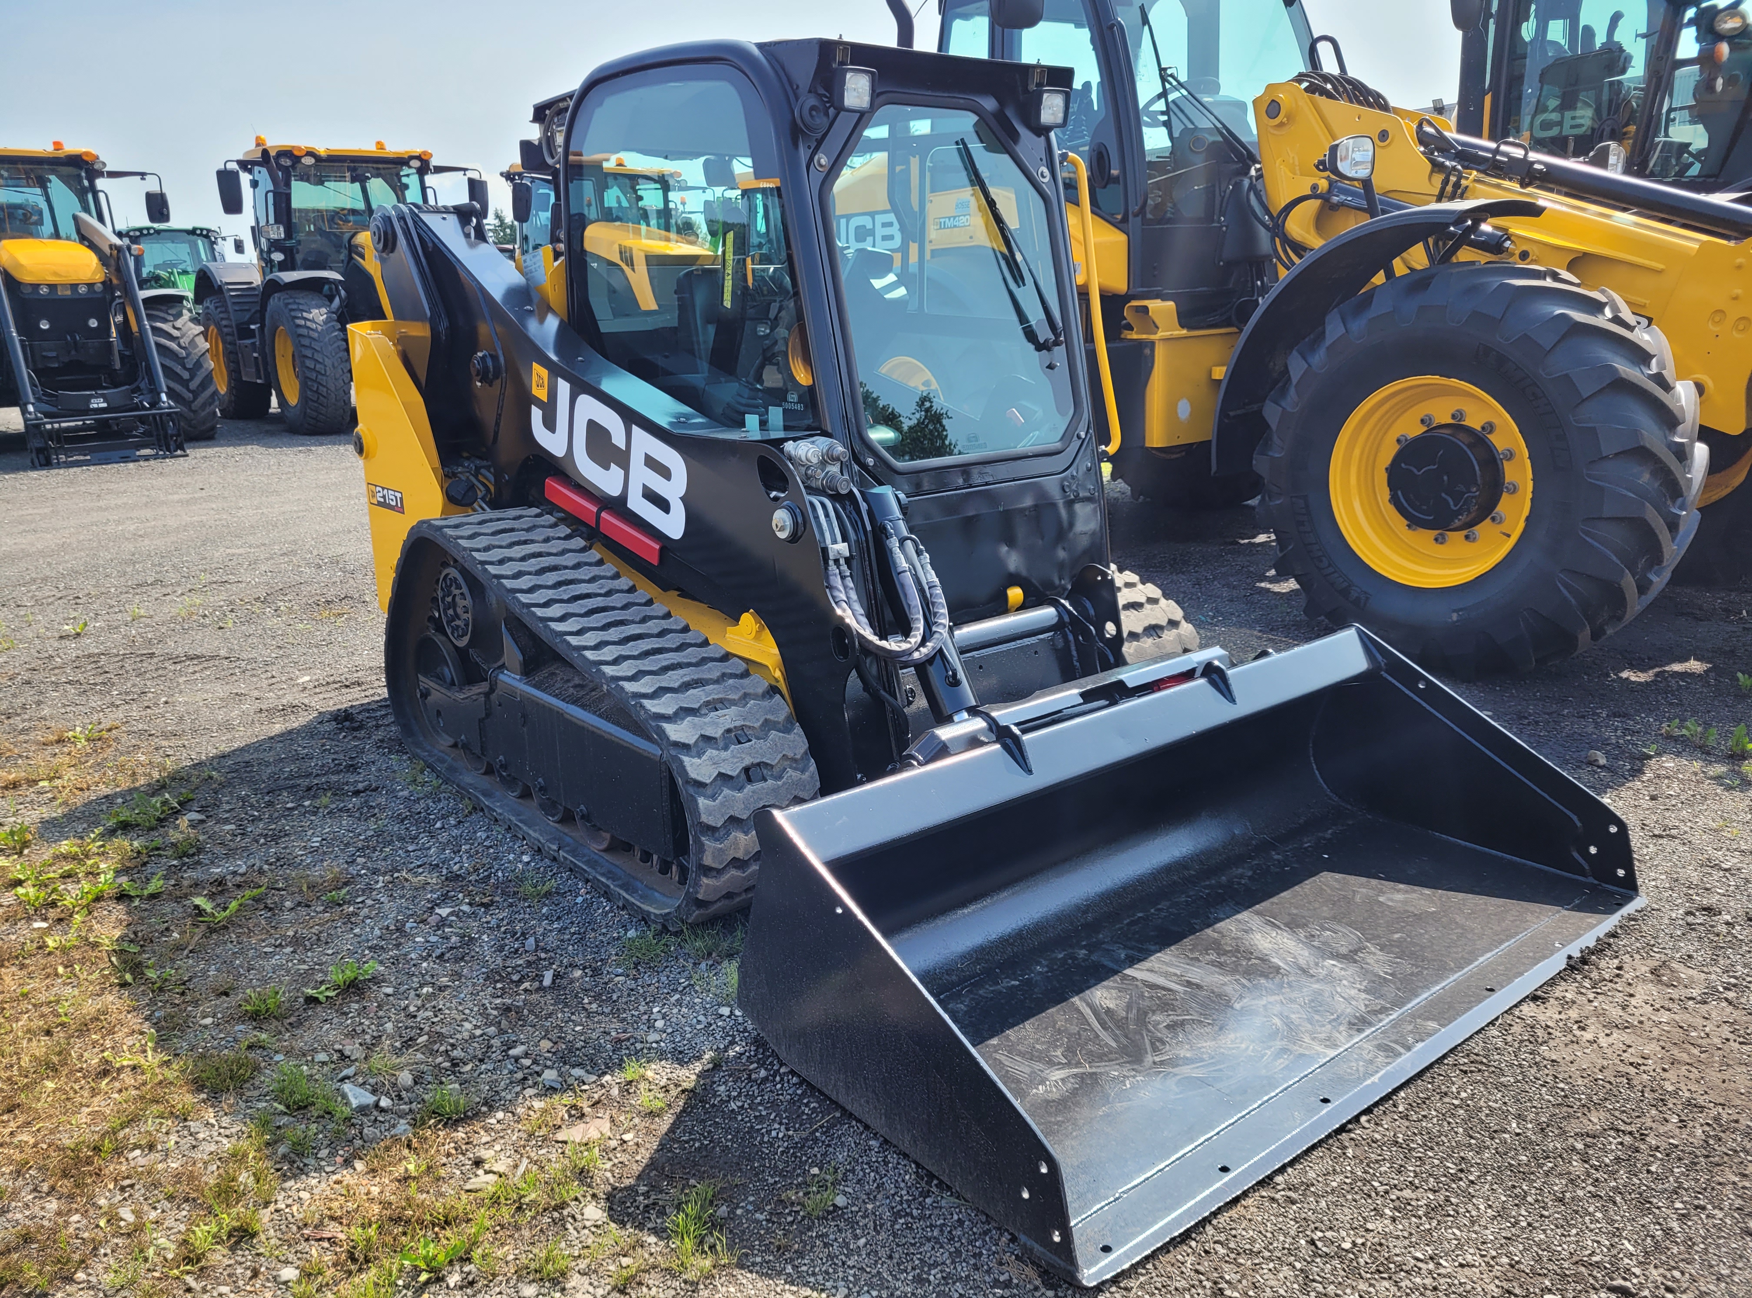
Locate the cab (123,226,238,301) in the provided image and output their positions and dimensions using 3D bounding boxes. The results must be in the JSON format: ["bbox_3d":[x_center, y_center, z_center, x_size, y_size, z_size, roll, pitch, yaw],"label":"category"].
[{"bbox_3d":[-14.868,-8.198,28.000,1.750,1.650,1.850,-13,19,-36],"label":"cab"}]

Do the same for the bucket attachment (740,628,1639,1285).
[{"bbox_3d":[0.709,0.404,2.650,1.780,0.513,0.908,-13,19,-36],"label":"bucket attachment"}]

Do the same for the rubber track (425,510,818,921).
[{"bbox_3d":[-0.821,0.074,3.499,0.329,0.826,1.922,-13,19,-36],"label":"rubber track"}]

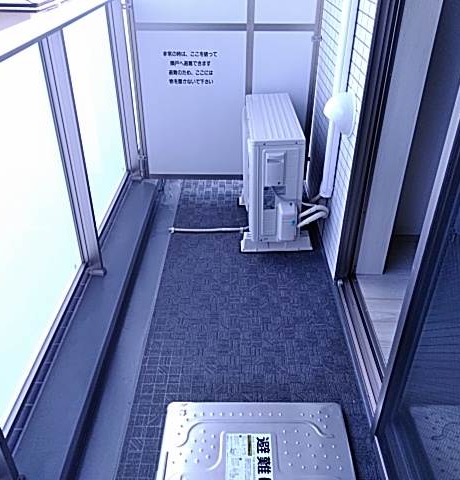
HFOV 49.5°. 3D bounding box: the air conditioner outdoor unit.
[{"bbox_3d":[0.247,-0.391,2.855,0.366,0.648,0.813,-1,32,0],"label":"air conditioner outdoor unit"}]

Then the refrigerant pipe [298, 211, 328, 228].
[{"bbox_3d":[0.430,-0.108,2.605,0.156,0.106,0.075,0,31,1],"label":"refrigerant pipe"}]

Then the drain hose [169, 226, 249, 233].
[{"bbox_3d":[-0.126,-0.061,2.909,0.455,0.030,0.028,0,32,1],"label":"drain hose"}]

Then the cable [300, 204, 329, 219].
[{"bbox_3d":[0.430,-0.141,2.549,0.139,0.059,0.050,0,32,1],"label":"cable"}]

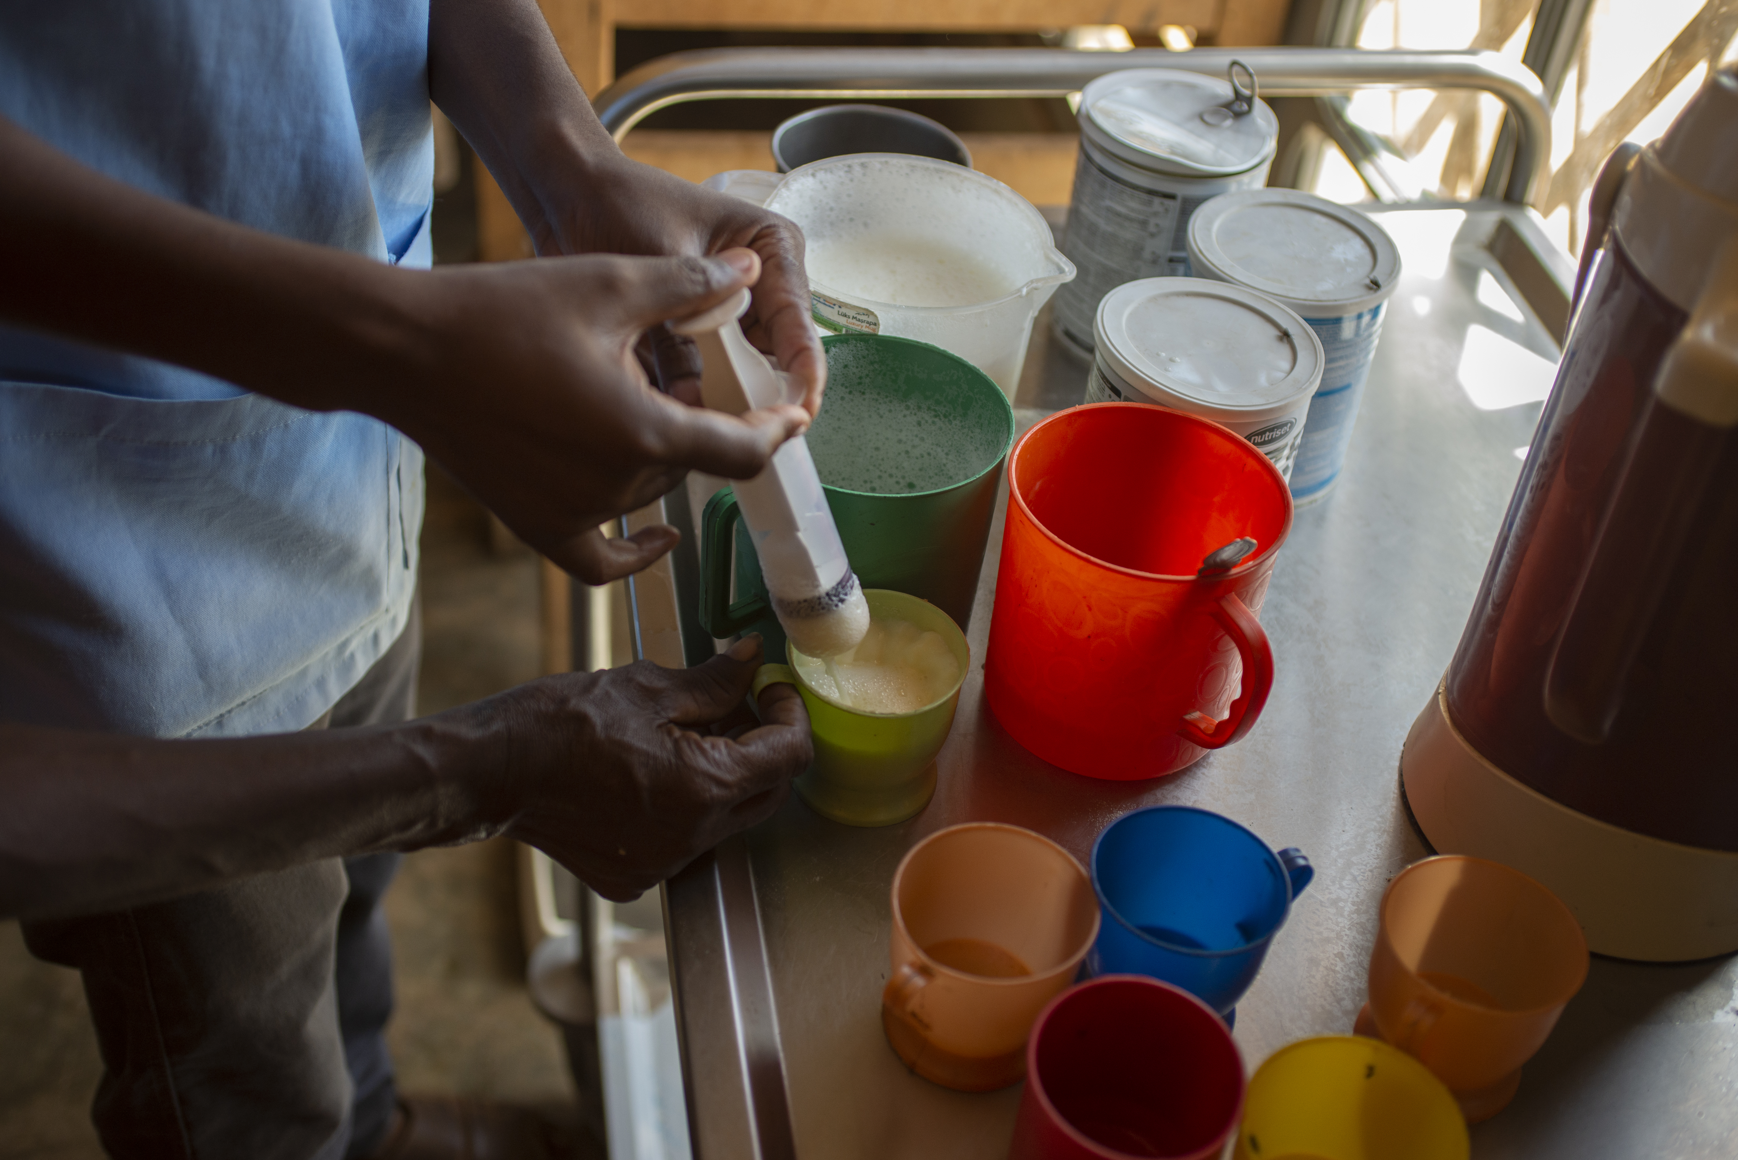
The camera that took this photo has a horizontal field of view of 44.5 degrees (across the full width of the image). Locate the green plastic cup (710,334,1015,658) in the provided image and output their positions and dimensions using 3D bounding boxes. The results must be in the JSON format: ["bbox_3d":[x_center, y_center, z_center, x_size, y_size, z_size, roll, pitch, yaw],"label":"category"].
[{"bbox_3d":[-0.015,-0.021,0.906,0.144,0.115,0.114,-24,49,-34],"label":"green plastic cup"}]

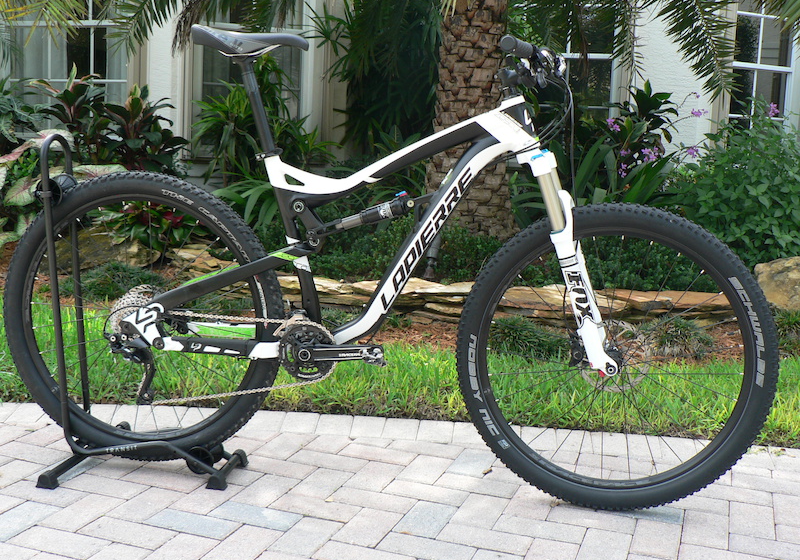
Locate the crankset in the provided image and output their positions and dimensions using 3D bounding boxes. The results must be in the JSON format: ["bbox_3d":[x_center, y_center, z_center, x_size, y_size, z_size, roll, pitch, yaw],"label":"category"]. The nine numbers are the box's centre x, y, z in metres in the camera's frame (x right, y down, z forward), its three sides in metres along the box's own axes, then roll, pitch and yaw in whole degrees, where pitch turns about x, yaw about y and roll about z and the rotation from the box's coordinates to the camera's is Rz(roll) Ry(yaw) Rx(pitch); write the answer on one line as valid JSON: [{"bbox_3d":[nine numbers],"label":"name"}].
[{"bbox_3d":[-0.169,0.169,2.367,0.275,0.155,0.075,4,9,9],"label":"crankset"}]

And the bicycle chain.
[{"bbox_3d":[-0.412,0.207,2.412,0.515,0.250,0.020,4,9,9],"label":"bicycle chain"}]

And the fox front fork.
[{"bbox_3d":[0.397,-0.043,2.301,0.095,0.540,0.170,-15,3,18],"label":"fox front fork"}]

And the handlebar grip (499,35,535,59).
[{"bbox_3d":[0.234,-0.471,2.006,0.034,0.034,0.130,5,9,19],"label":"handlebar grip"}]

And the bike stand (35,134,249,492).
[{"bbox_3d":[-0.638,0.063,2.458,0.530,0.830,0.410,4,9,9],"label":"bike stand"}]

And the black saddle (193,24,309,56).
[{"bbox_3d":[-0.349,-0.560,2.343,0.280,0.070,0.140,4,9,9],"label":"black saddle"}]

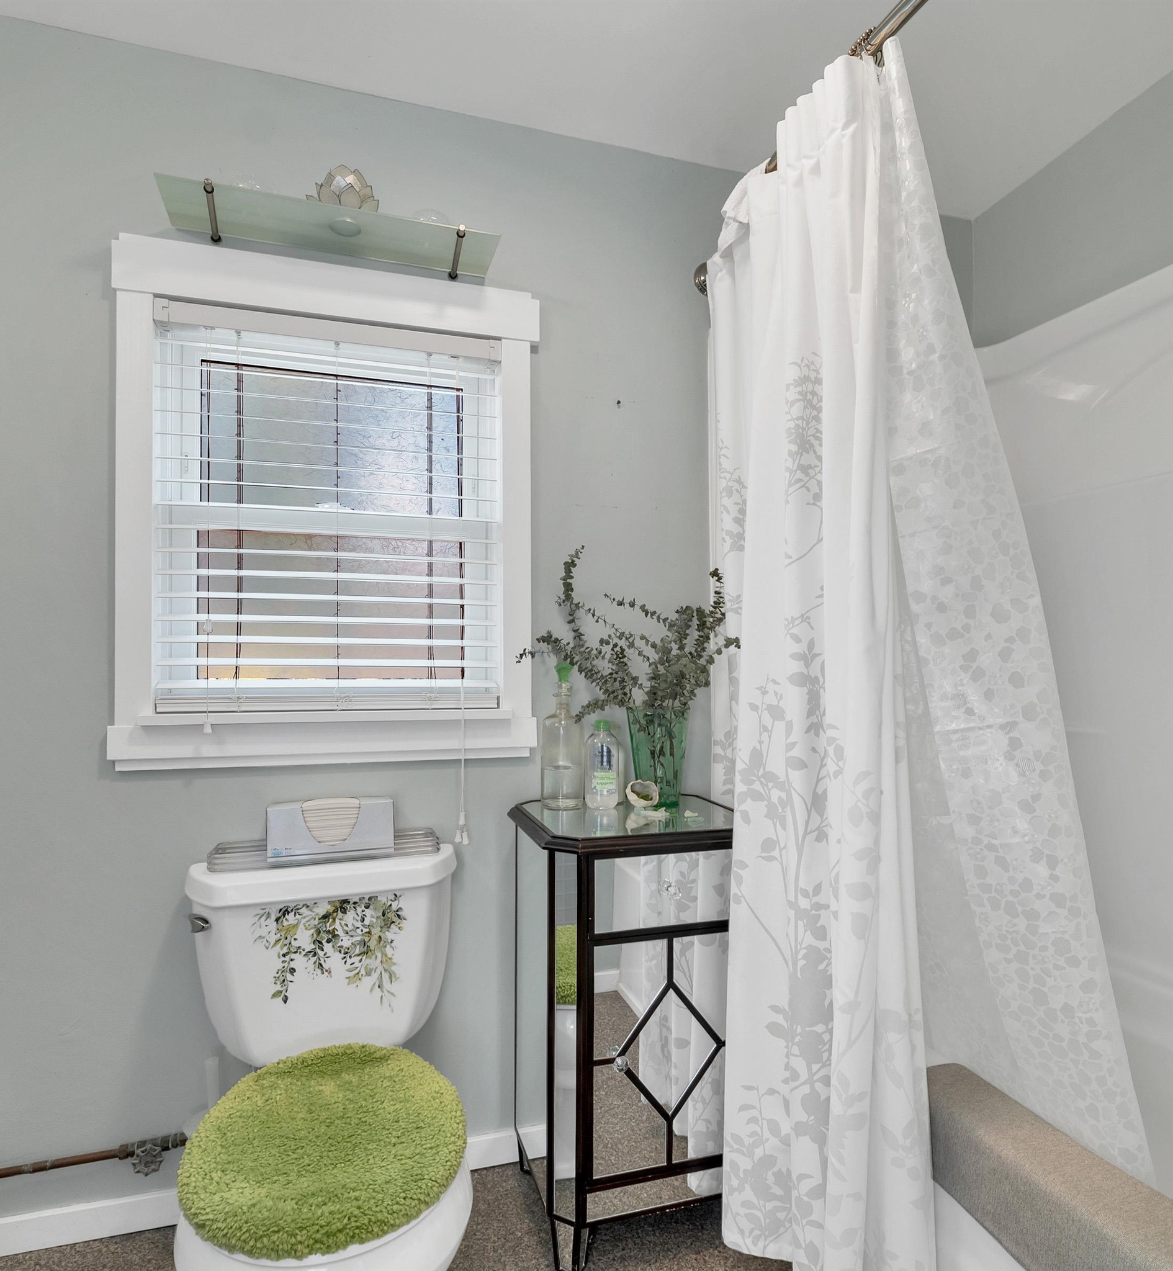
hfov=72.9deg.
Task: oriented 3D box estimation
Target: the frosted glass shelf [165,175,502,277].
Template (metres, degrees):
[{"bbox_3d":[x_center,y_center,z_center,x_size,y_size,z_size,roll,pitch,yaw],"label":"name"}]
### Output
[{"bbox_3d":[-0.490,-0.795,1.569,0.620,0.030,0.170,0,-1,-18],"label":"frosted glass shelf"}]

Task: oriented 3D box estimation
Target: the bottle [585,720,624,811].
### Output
[{"bbox_3d":[0.033,0.272,1.693,0.072,0.184,0.050,0,-1,-7],"label":"bottle"}]

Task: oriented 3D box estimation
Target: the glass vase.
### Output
[{"bbox_3d":[0.157,0.260,1.721,0.132,0.210,0.132,0,-1,-18],"label":"glass vase"}]

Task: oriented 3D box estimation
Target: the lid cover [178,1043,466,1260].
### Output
[{"bbox_3d":[-0.368,0.716,1.142,0.380,0.050,0.478,0,-1,-18],"label":"lid cover"}]

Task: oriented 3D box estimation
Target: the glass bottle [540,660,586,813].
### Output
[{"bbox_3d":[-0.050,0.213,1.704,0.092,0.303,0.092,0,-1,0],"label":"glass bottle"}]

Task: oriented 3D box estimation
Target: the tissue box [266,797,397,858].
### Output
[{"bbox_3d":[-0.488,0.371,1.528,0.228,0.098,0.062,0,-1,-18],"label":"tissue box"}]

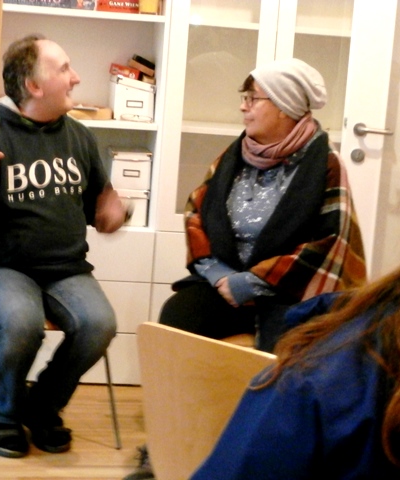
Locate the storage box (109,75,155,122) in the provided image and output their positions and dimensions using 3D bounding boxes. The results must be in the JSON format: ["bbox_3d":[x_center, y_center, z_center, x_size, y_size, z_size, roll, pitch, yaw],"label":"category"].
[{"bbox_3d":[-0.277,-0.575,5.152,0.162,0.164,0.258,3,10,-8],"label":"storage box"}]

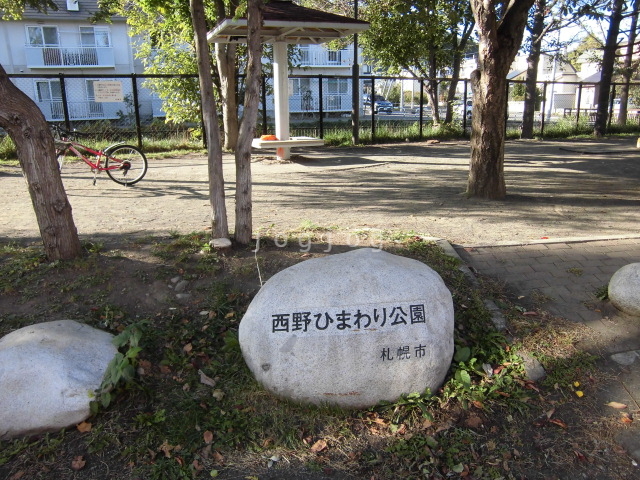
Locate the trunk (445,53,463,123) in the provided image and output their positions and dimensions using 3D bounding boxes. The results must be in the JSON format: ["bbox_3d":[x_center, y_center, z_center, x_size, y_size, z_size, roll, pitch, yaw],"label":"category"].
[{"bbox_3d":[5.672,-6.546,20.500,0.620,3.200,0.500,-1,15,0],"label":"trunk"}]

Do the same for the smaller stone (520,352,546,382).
[{"bbox_3d":[1.152,0.688,2.593,0.110,0.090,0.160,-3,15,-7],"label":"smaller stone"}]

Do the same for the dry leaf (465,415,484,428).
[{"bbox_3d":[0.726,0.858,2.272,0.080,0.025,0.075,2,15,13],"label":"dry leaf"}]

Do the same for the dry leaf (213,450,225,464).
[{"bbox_3d":[-0.442,0.947,2.093,0.045,0.020,0.070,-12,18,-36],"label":"dry leaf"}]

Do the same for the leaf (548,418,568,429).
[{"bbox_3d":[1.122,0.865,2.261,0.095,0.025,0.040,9,18,34],"label":"leaf"}]

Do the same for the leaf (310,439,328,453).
[{"bbox_3d":[-0.002,0.920,2.148,0.080,0.025,0.050,-12,18,-35],"label":"leaf"}]

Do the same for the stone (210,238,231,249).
[{"bbox_3d":[-0.821,0.029,3.986,0.170,0.060,0.110,0,16,0],"label":"stone"}]

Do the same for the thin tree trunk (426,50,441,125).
[{"bbox_3d":[4.049,-5.484,17.149,0.360,2.650,0.330,0,16,0],"label":"thin tree trunk"}]

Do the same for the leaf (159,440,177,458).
[{"bbox_3d":[-0.678,0.928,2.129,0.075,0.025,0.085,-8,16,-23],"label":"leaf"}]

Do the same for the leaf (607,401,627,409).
[{"bbox_3d":[1.502,0.836,2.432,0.105,0.015,0.042,3,17,11],"label":"leaf"}]

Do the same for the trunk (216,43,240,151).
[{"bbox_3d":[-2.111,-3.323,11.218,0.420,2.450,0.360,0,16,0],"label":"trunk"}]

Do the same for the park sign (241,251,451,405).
[{"bbox_3d":[0.142,0.431,2.572,1.090,0.690,0.610,-2,15,-4],"label":"park sign"}]

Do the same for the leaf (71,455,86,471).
[{"bbox_3d":[-1.045,0.968,2.083,0.060,0.020,0.070,0,16,0],"label":"leaf"}]

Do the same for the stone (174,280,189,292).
[{"bbox_3d":[-0.988,0.333,3.437,0.090,0.050,0.085,0,16,0],"label":"stone"}]

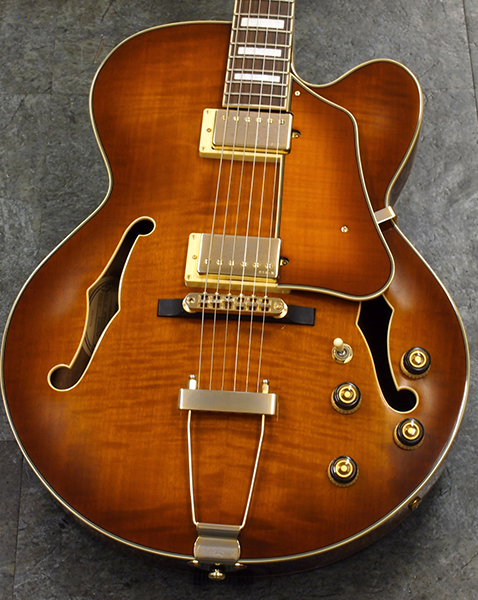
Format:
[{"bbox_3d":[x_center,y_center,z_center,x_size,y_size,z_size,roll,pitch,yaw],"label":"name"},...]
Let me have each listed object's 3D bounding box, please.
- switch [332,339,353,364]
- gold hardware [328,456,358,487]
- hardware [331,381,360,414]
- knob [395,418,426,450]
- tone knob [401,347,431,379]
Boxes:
[{"bbox_3d":[0.087,0.041,1.583,0.018,0.022,0.018,5,70,2],"label":"switch"},{"bbox_3d":[0.087,0.141,1.560,0.025,0.015,0.025,5,72,1],"label":"gold hardware"},{"bbox_3d":[0.090,0.081,1.576,0.025,0.015,0.025,5,70,1],"label":"hardware"},{"bbox_3d":[0.142,0.111,1.571,0.025,0.015,0.025,6,72,-1],"label":"knob"},{"bbox_3d":[0.149,0.052,1.590,0.025,0.015,0.025,6,69,-1],"label":"tone knob"}]

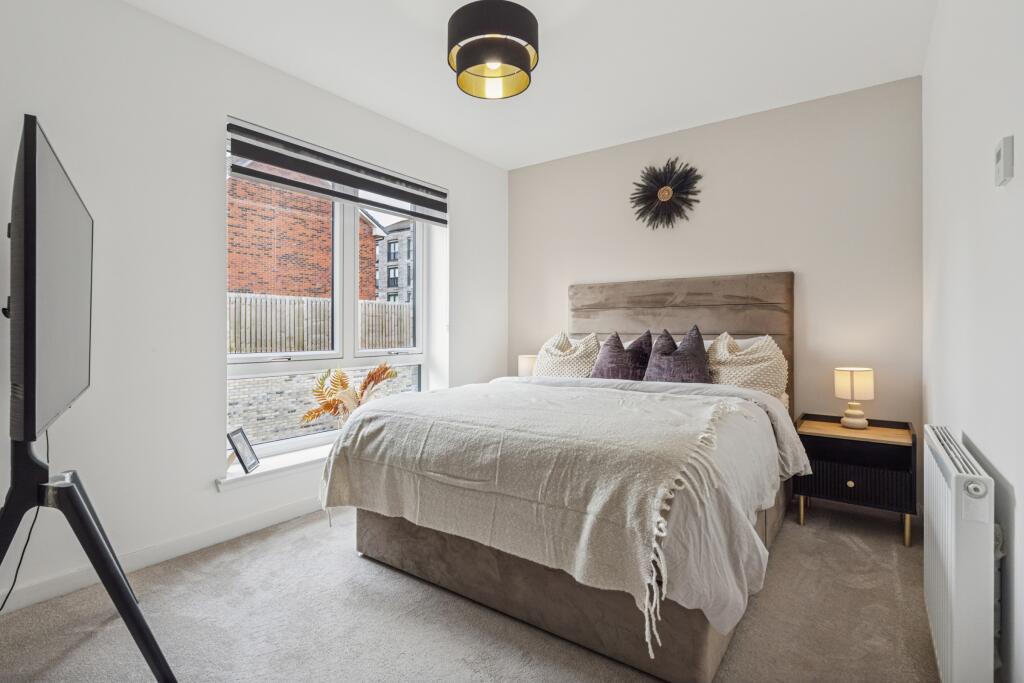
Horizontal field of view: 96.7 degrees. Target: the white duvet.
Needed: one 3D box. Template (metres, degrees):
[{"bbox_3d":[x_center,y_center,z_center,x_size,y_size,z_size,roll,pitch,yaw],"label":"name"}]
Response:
[{"bbox_3d":[0.337,0.491,2.248,1.725,0.535,1.600,1,1,35],"label":"white duvet"}]

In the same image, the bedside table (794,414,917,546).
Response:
[{"bbox_3d":[1.806,0.697,2.416,0.495,0.538,0.395,1,1,35],"label":"bedside table"}]

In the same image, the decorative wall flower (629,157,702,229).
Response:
[{"bbox_3d":[1.070,-1.047,3.190,0.490,0.495,0.070,1,1,35],"label":"decorative wall flower"}]

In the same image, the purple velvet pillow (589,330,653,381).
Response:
[{"bbox_3d":[0.728,0.111,2.971,0.400,0.380,0.150,1,-17,35],"label":"purple velvet pillow"}]

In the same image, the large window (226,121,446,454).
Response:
[{"bbox_3d":[-1.011,-0.270,2.876,0.160,1.700,1.525,1,1,35],"label":"large window"}]

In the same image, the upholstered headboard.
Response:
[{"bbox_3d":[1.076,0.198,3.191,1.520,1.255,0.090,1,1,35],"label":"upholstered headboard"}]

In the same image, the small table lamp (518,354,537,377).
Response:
[{"bbox_3d":[0.136,0.279,3.629,0.170,0.320,0.170,1,1,35],"label":"small table lamp"}]

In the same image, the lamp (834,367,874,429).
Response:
[{"bbox_3d":[1.835,0.304,2.442,0.172,0.318,0.172,1,1,35],"label":"lamp"}]

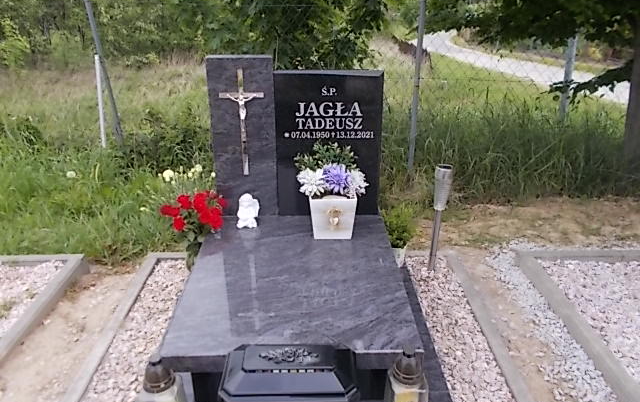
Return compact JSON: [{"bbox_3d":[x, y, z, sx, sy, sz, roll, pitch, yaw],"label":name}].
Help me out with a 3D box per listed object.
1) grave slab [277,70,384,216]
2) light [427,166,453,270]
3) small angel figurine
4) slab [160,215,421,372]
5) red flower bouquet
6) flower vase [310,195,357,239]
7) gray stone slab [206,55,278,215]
[{"bbox_3d":[0.038,-0.245,2.143,0.463,0.650,0.083,0,24,-1],"label":"grave slab"},{"bbox_3d":[0.556,0.098,2.264,0.079,0.546,0.079,0,24,-1],"label":"light"},{"bbox_3d":[-0.317,0.036,2.123,0.099,0.153,0.075,0,24,-1],"label":"small angel figurine"},{"bbox_3d":[-0.091,0.272,1.868,0.780,0.064,0.991,0,24,-1],"label":"slab"},{"bbox_3d":[-0.570,0.133,2.168,0.278,0.385,0.239,0,24,-1],"label":"red flower bouquet"},{"bbox_3d":[0.056,0.043,2.067,0.191,0.189,0.185,0,24,-1],"label":"flower vase"},{"bbox_3d":[-0.331,-0.270,2.125,0.274,0.708,0.083,0,24,-1],"label":"gray stone slab"}]

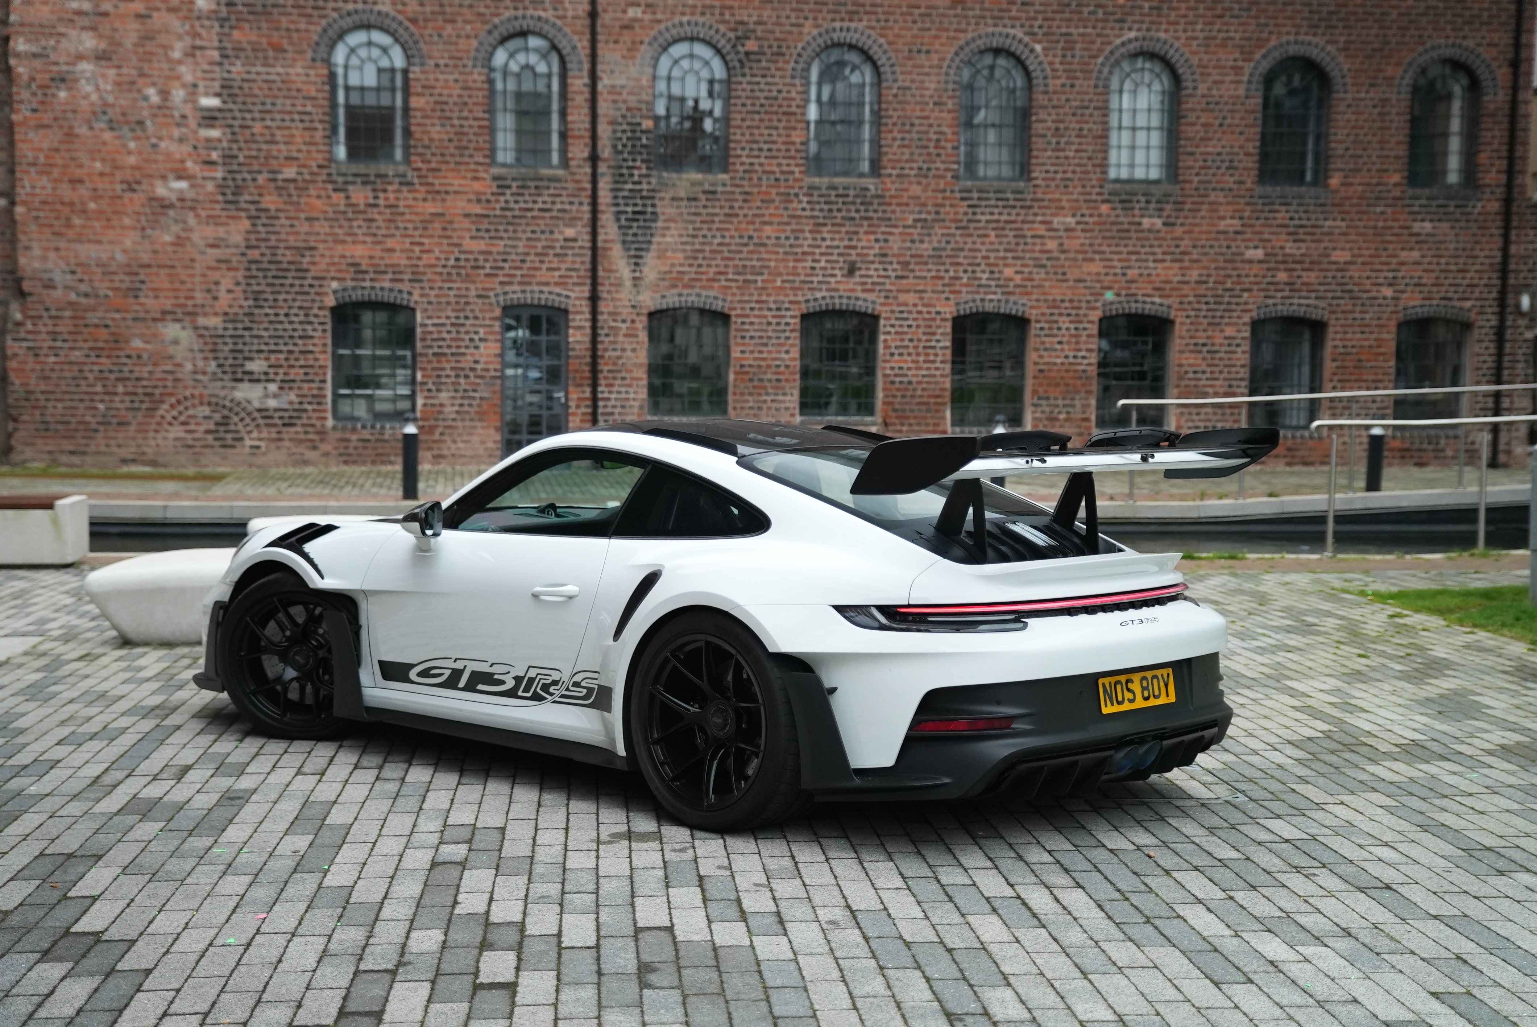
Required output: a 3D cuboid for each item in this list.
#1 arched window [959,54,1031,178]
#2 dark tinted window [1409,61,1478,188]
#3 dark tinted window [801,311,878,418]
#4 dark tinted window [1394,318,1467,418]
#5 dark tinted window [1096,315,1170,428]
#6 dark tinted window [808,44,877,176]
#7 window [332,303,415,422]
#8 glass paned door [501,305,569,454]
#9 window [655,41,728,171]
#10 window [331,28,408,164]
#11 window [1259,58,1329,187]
[{"bbox_3d":[3.029,-5.332,28.637,0.942,1.733,0.150,0,4,-7],"label":"arched window"},{"bbox_3d":[9.276,-5.347,29.381,0.957,1.713,0.150,0,4,-7],"label":"dark tinted window"},{"bbox_3d":[0.921,-1.942,27.752,0.999,1.355,0.150,0,6,-5],"label":"dark tinted window"},{"bbox_3d":[9.164,-1.944,29.616,1.008,1.534,0.150,0,4,-7],"label":"dark tinted window"},{"bbox_3d":[4.797,-1.873,28.114,0.957,1.467,0.150,0,6,-5],"label":"dark tinted window"},{"bbox_3d":[0.987,-5.331,28.393,0.943,1.726,0.150,0,4,-7],"label":"dark tinted window"},{"bbox_3d":[-5.151,-1.973,27.907,1.065,1.570,0.150,0,4,-7],"label":"window"},{"bbox_3d":[-3.077,-1.684,28.175,0.857,2.124,0.150,0,4,-7],"label":"glass paned door"},{"bbox_3d":[-0.987,-5.188,27.219,0.938,1.689,0.150,0,6,-5],"label":"window"},{"bbox_3d":[-5.018,-5.245,26.845,0.951,1.680,0.150,0,6,-5],"label":"window"},{"bbox_3d":[6.874,-5.114,27.946,0.900,1.657,0.150,0,6,-5],"label":"window"}]

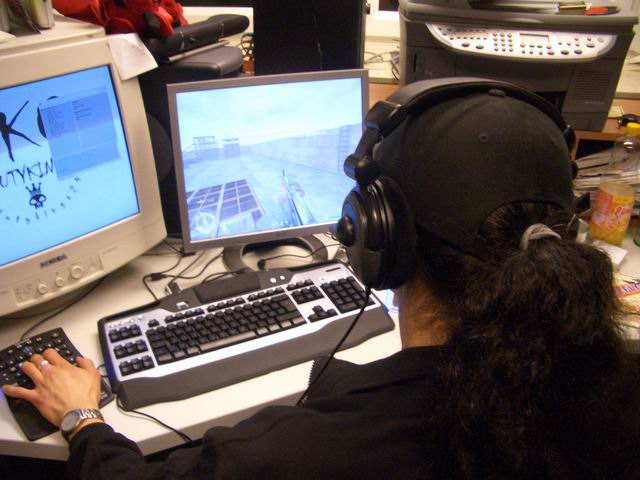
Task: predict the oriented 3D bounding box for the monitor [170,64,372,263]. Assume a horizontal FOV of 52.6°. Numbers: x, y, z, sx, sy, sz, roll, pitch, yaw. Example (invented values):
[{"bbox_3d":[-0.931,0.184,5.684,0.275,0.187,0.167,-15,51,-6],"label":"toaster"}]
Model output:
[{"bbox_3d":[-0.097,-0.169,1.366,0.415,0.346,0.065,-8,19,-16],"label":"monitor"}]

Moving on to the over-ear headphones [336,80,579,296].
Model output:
[{"bbox_3d":[0.132,-0.049,0.602,0.222,0.200,0.100,3,9,-16],"label":"over-ear headphones"}]

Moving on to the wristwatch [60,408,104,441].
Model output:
[{"bbox_3d":[-0.351,0.276,0.958,0.037,0.050,0.060,24,69,34],"label":"wristwatch"}]

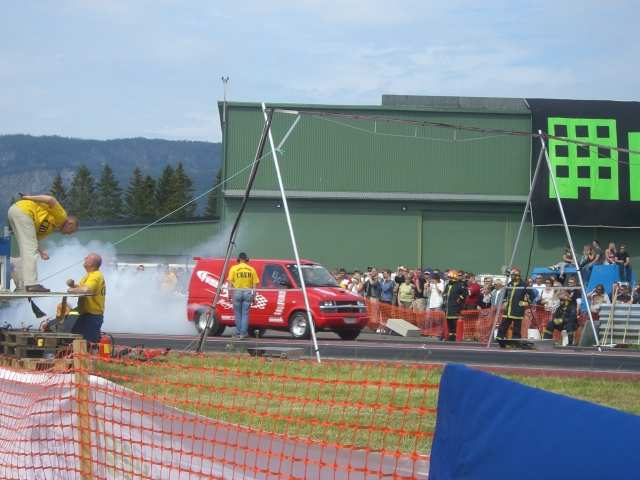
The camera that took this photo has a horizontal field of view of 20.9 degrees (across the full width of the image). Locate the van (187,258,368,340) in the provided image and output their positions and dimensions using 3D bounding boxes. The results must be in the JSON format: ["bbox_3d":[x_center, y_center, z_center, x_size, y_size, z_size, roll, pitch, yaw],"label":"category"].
[{"bbox_3d":[-0.967,1.312,39.100,4.150,1.750,1.840,0,-1,40],"label":"van"}]

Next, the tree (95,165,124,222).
[{"bbox_3d":[-20.080,-1.614,165.000,3.300,11.100,3.300,0,-1,0],"label":"tree"}]

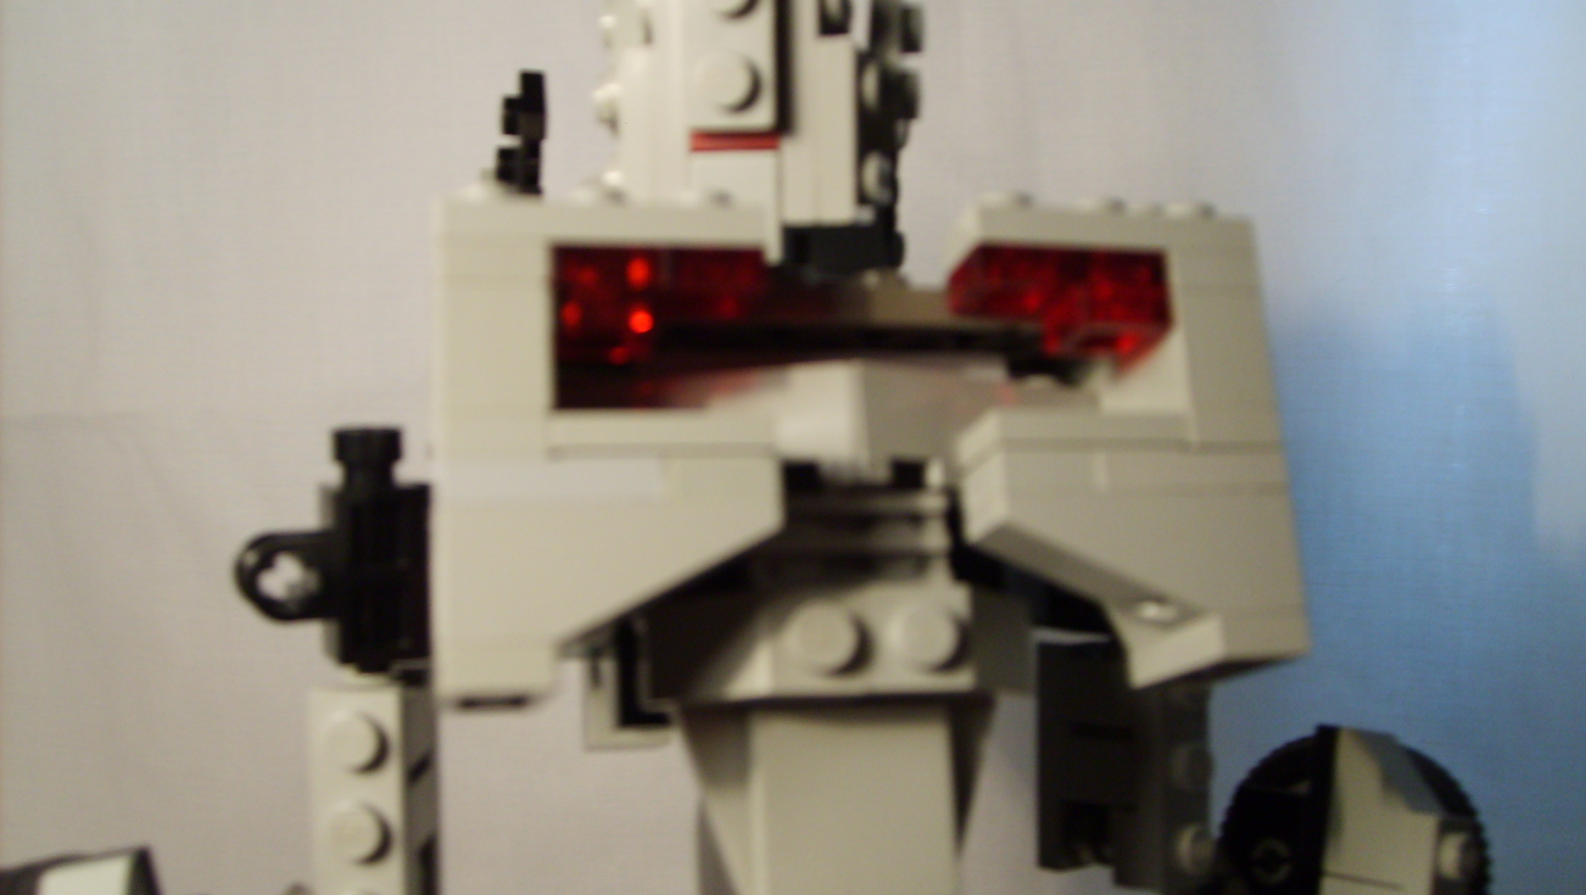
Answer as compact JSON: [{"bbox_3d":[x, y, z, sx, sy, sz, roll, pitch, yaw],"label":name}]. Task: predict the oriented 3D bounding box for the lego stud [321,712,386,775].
[{"bbox_3d":[-0.039,0.026,0.141,0.005,0.005,0.002,1,-7,-6],"label":"lego stud"}]

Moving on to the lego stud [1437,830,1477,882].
[{"bbox_3d":[0.069,0.042,0.166,0.002,0.005,0.005,-2,-19,42],"label":"lego stud"}]

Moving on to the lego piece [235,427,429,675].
[{"bbox_3d":[-0.041,0.009,0.143,0.016,0.021,0.008,-1,-8,-5],"label":"lego piece"}]

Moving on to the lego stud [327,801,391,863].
[{"bbox_3d":[-0.040,0.035,0.146,0.005,0.005,0.002,-5,-13,-13],"label":"lego stud"}]

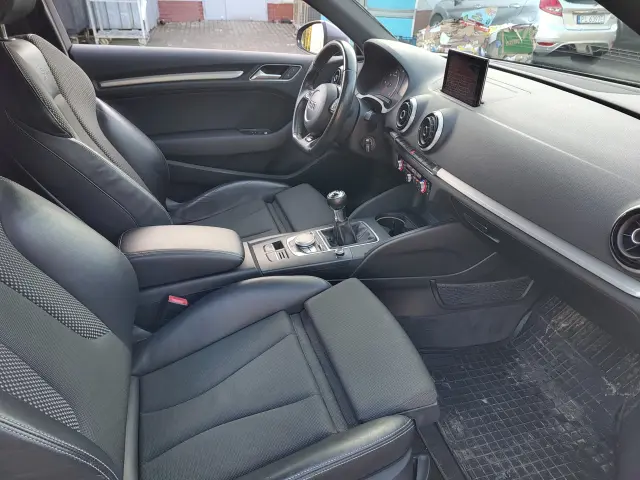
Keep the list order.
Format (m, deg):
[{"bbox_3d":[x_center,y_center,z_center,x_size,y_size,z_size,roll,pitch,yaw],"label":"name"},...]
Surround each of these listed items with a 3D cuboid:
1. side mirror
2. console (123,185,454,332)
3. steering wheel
[{"bbox_3d":[0.016,-0.854,1.780,0.130,0.135,0.220,-16,35,-26],"label":"side mirror"},{"bbox_3d":[-0.073,0.025,1.198,0.890,0.260,0.240,-9,32,-16],"label":"console"},{"bbox_3d":[0.012,-0.456,1.379,0.095,0.360,0.370,11,25,-26],"label":"steering wheel"}]

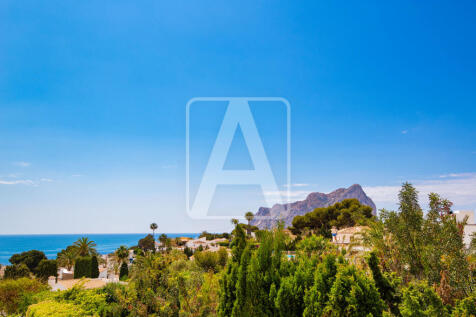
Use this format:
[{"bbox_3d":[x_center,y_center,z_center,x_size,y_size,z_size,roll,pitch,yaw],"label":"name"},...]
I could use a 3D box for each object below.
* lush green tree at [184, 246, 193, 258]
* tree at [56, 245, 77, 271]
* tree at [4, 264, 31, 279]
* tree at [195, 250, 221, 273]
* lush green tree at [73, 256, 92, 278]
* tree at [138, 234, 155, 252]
[{"bbox_3d":[-12.057,22.969,96.577,1.950,3.070,1.950,1,-11,-7],"label":"lush green tree"},{"bbox_3d":[-30.935,18.103,71.521,3.610,4.460,3.430,4,-12,-22],"label":"tree"},{"bbox_3d":[-31.086,16.276,55.899,3.670,2.660,3.480,5,-12,-28],"label":"tree"},{"bbox_3d":[-3.562,12.132,46.305,3.040,2.770,2.880,1,-11,-4],"label":"tree"},{"bbox_3d":[-21.802,15.428,55.952,2.540,3.200,2.030,4,-11,-20],"label":"lush green tree"},{"bbox_3d":[-25.304,23.705,109.649,4.420,5.380,4.200,2,-11,-13],"label":"tree"}]

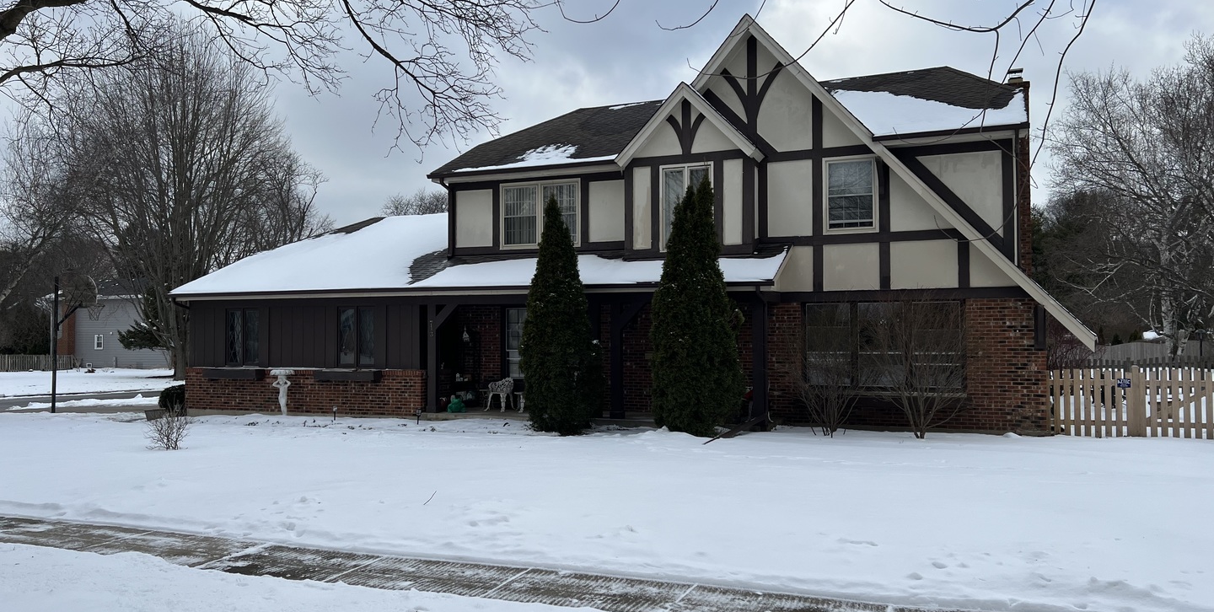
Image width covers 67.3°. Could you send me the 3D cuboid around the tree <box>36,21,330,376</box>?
[{"bbox_3d":[-19.550,-4.915,42.000,12.800,16.400,12.500,0,-1,0],"label":"tree"}]

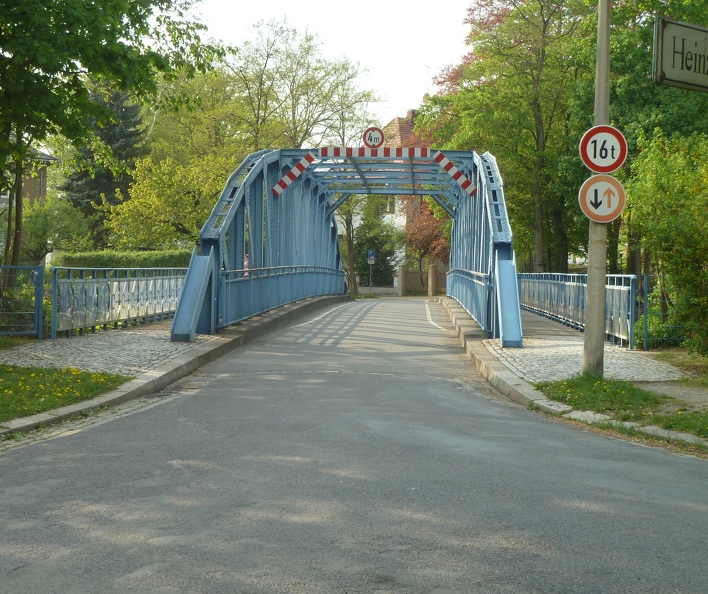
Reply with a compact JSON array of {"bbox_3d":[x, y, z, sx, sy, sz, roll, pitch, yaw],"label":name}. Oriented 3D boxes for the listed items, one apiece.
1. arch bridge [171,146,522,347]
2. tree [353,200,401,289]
[{"bbox_3d":[1.090,-2.020,48.100,6.300,4.850,48.200,1,1,3],"label":"arch bridge"},{"bbox_3d":[1.540,-3.650,88.500,3.400,7.200,3.400,1,1,0],"label":"tree"}]

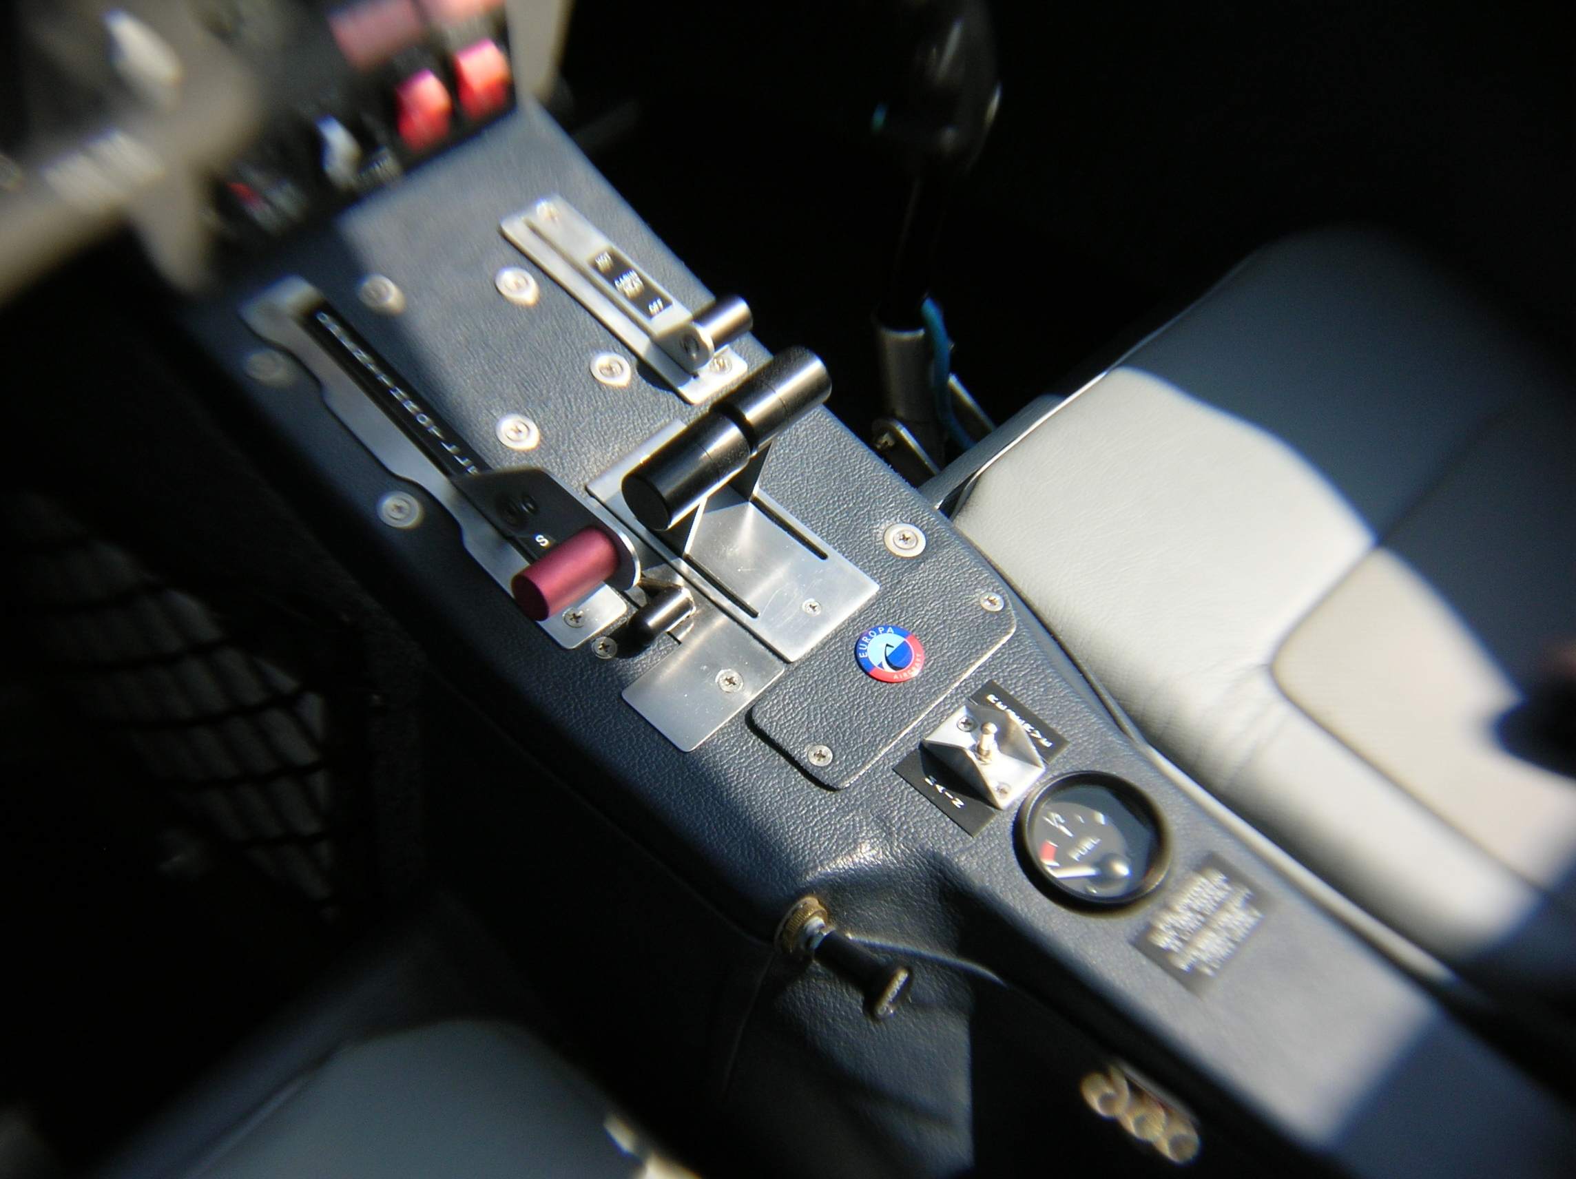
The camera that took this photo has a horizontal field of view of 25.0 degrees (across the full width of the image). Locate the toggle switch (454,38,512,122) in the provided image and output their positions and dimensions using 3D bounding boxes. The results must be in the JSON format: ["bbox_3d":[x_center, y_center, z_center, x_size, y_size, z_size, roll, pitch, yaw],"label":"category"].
[{"bbox_3d":[-0.126,-0.210,1.459,0.013,0.025,0.018,36,56,24],"label":"toggle switch"}]

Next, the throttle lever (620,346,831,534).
[{"bbox_3d":[-0.023,-0.059,1.361,0.026,0.026,0.094,42,58,16],"label":"throttle lever"}]

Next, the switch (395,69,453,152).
[{"bbox_3d":[-0.148,-0.195,1.440,0.013,0.025,0.018,36,56,24],"label":"switch"}]

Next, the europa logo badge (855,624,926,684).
[{"bbox_3d":[0.040,0.025,1.378,0.027,0.003,0.027,42,58,16],"label":"europa logo badge"}]

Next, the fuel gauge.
[{"bbox_3d":[0.117,0.097,1.345,0.056,0.012,0.056,42,58,16],"label":"fuel gauge"}]

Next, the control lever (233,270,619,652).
[{"bbox_3d":[-0.140,-0.060,1.369,0.047,0.048,0.206,-35,69,-30],"label":"control lever"}]

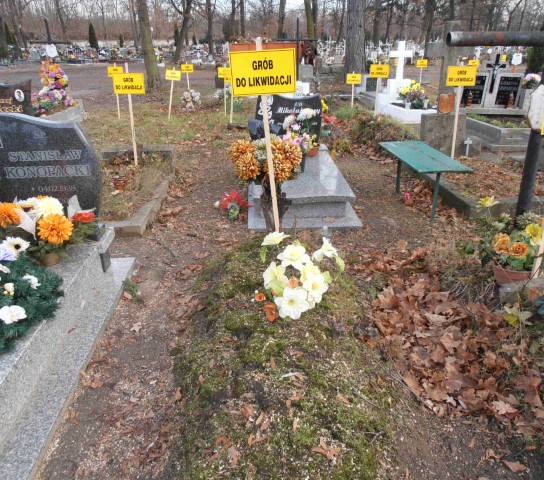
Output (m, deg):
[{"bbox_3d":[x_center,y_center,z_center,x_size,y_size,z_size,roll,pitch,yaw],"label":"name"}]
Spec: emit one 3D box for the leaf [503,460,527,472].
[{"bbox_3d":[0.875,0.817,1.601,0.078,0.015,0.050,7,24,16],"label":"leaf"}]

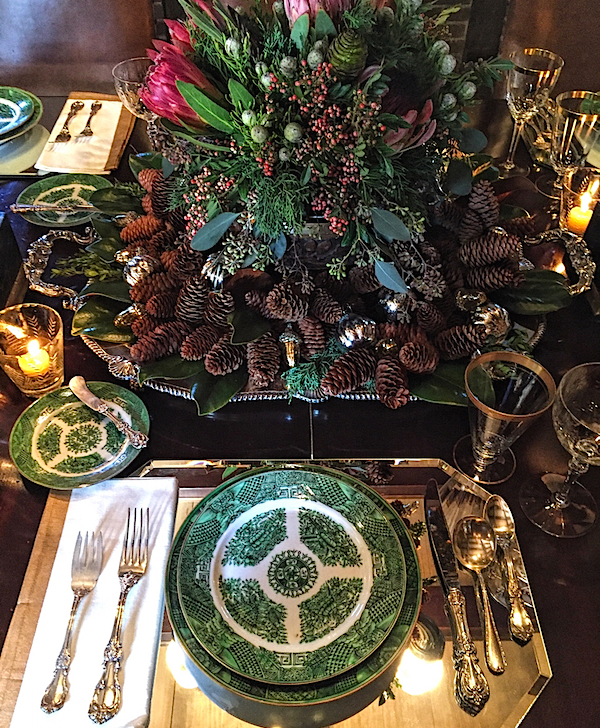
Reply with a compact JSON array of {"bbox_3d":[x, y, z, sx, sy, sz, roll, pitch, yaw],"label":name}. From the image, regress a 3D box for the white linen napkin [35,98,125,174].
[{"bbox_3d":[-0.409,-0.440,1.282,0.125,0.013,0.270,-1,46,-1],"label":"white linen napkin"}]

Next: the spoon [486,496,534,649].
[{"bbox_3d":[0.203,0.194,0.652,0.031,0.022,0.154,2,46,1],"label":"spoon"}]

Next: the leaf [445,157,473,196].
[{"bbox_3d":[0.224,-0.267,0.953,0.042,0.058,0.012,7,14,6],"label":"leaf"}]

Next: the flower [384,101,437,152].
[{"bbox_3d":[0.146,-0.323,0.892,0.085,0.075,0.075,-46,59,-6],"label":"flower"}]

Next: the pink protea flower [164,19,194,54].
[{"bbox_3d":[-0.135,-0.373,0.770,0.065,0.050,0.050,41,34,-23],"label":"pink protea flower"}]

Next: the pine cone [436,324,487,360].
[{"bbox_3d":[0.202,-0.028,0.832,0.078,0.041,0.041,-20,50,-18],"label":"pine cone"}]

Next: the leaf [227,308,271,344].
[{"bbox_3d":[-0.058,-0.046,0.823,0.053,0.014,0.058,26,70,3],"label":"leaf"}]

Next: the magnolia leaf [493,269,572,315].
[{"bbox_3d":[0.322,-0.100,0.932,0.122,0.024,0.072,1,63,1],"label":"magnolia leaf"}]

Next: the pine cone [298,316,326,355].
[{"bbox_3d":[0.015,-0.034,0.862,0.036,0.036,0.066,-4,54,-4],"label":"pine cone"}]

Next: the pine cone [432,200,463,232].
[{"bbox_3d":[0.213,-0.210,0.955,0.064,0.038,0.038,11,41,-30],"label":"pine cone"}]

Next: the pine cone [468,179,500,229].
[{"bbox_3d":[0.280,-0.235,0.998,0.045,0.045,0.088,1,67,1],"label":"pine cone"}]

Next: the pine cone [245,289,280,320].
[{"bbox_3d":[-0.044,-0.073,0.865,0.057,0.031,0.031,31,36,17],"label":"pine cone"}]

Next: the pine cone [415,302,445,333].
[{"bbox_3d":[0.161,-0.056,0.819,0.035,0.058,0.035,-40,51,11],"label":"pine cone"}]

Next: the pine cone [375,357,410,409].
[{"bbox_3d":[0.107,0.021,0.773,0.040,0.040,0.070,-9,60,-8],"label":"pine cone"}]

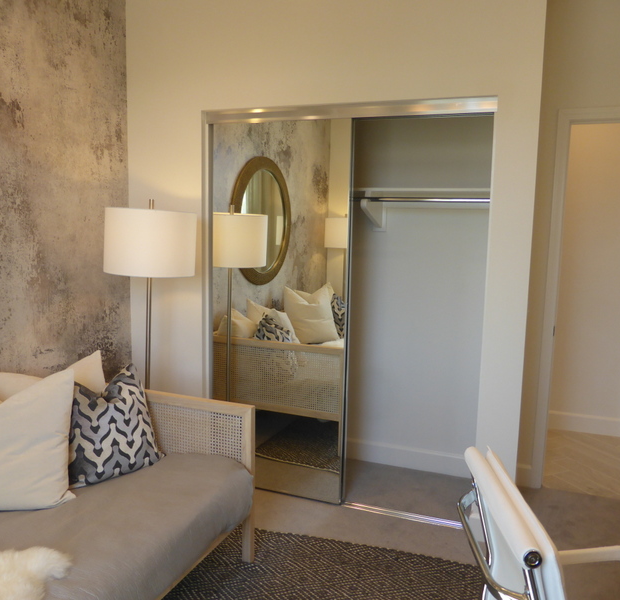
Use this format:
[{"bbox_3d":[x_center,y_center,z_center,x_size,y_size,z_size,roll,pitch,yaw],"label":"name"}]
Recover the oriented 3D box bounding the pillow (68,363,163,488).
[{"bbox_3d":[-0.842,0.501,2.285,0.450,0.450,0.170,-5,-5,-44],"label":"pillow"}]

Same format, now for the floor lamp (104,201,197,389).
[{"bbox_3d":[-0.797,0.299,2.760,0.430,1.600,0.430,4,7,19],"label":"floor lamp"}]

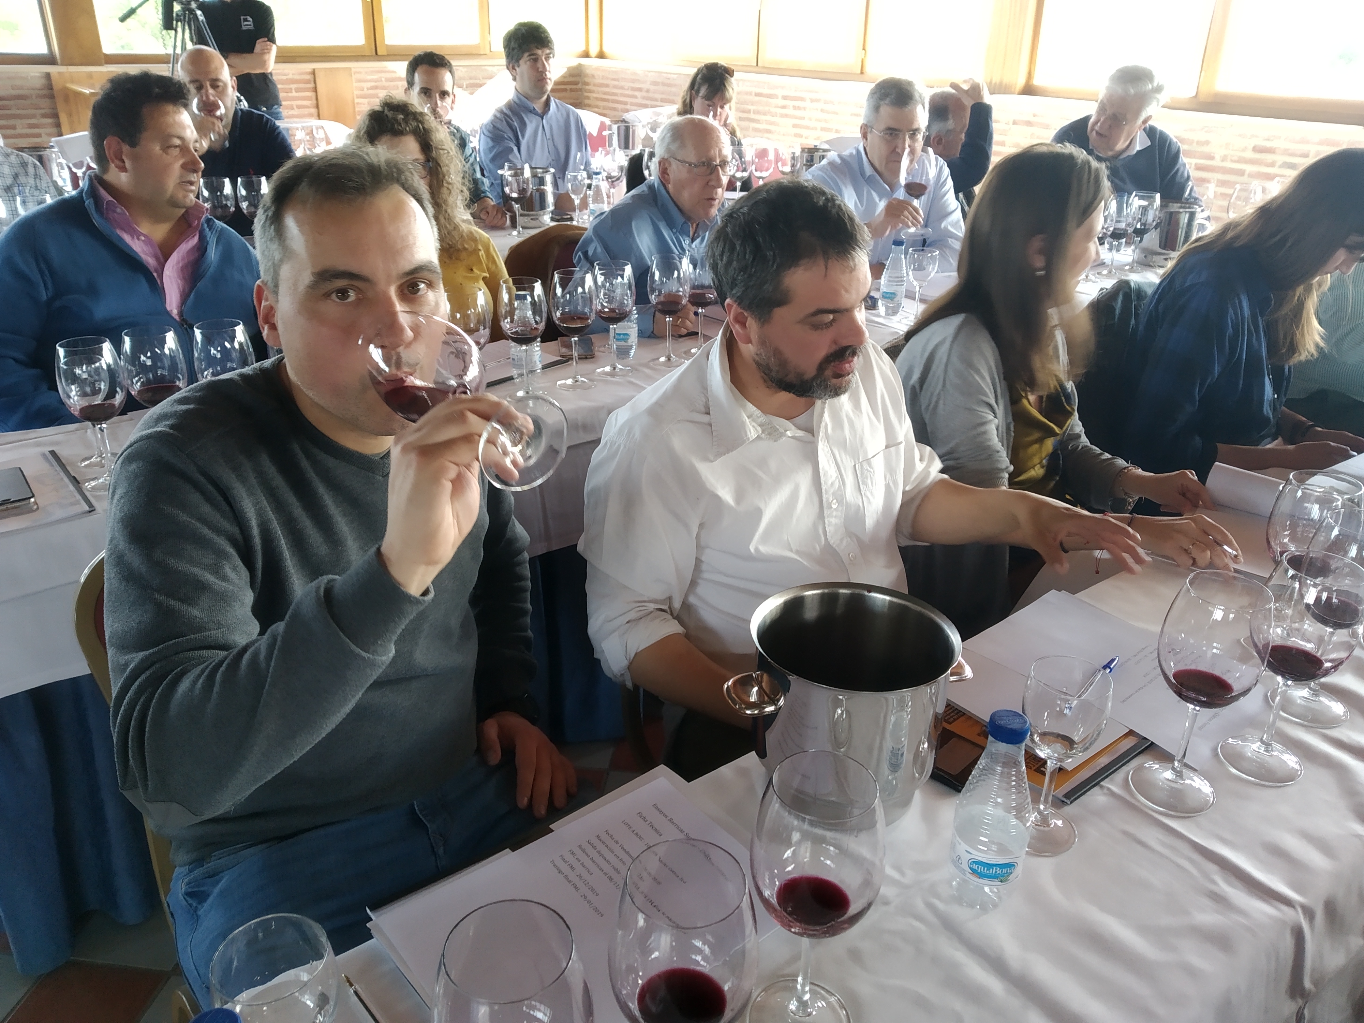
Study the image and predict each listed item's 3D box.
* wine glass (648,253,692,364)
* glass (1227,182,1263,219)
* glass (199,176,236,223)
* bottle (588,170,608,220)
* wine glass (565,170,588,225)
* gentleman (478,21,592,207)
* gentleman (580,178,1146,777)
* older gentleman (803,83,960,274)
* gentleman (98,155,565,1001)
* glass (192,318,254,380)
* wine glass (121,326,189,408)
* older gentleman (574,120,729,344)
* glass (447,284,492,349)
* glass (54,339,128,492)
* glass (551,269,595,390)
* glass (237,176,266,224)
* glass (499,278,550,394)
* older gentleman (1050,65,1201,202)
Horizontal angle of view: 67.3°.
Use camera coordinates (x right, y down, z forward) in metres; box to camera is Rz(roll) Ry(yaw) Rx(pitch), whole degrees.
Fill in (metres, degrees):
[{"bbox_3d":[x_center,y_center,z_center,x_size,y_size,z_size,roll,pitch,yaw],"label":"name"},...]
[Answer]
[{"bbox_3d":[-0.027,-0.426,2.170,0.088,0.224,0.088,1,26,0],"label":"wine glass"},{"bbox_3d":[1.807,-0.935,3.315,0.088,0.224,0.088,1,26,0],"label":"glass"},{"bbox_3d":[-1.359,-0.863,3.022,0.091,0.228,0.091,1,26,0],"label":"glass"},{"bbox_3d":[-0.295,-1.101,3.612,0.061,0.181,0.061,1,26,0],"label":"bottle"},{"bbox_3d":[-0.362,-1.078,3.536,0.076,0.168,0.076,-1,26,-5],"label":"wine glass"},{"bbox_3d":[-0.455,-0.987,3.701,0.510,1.380,0.740,-14,29,-29],"label":"gentleman"},{"bbox_3d":[0.264,0.252,1.285,0.660,1.260,0.800,-17,31,-33],"label":"gentleman"},{"bbox_3d":[0.540,-0.637,3.151,0.520,1.300,0.700,-12,29,-25],"label":"older gentleman"},{"bbox_3d":[-0.283,0.346,1.042,0.520,1.320,0.660,-14,30,-29],"label":"gentleman"},{"bbox_3d":[-0.715,-0.186,1.623,0.092,0.224,0.092,-10,28,-22],"label":"glass"},{"bbox_3d":[-0.814,-0.171,1.605,0.088,0.224,0.088,1,26,0],"label":"wine glass"},{"bbox_3d":[-0.085,-0.431,2.744,0.540,1.220,0.740,-20,33,-37],"label":"older gentleman"},{"bbox_3d":[-0.399,-0.300,1.914,0.091,0.228,0.091,1,26,0],"label":"glass"},{"bbox_3d":[-0.869,-0.143,1.527,0.092,0.224,0.092,-13,29,-28],"label":"glass"},{"bbox_3d":[-0.212,-0.358,2.024,0.088,0.224,0.088,1,26,0],"label":"glass"},{"bbox_3d":[-1.265,-0.877,3.055,0.091,0.228,0.091,1,26,0],"label":"glass"},{"bbox_3d":[-0.297,-0.321,1.930,0.092,0.224,0.092,-3,26,-8],"label":"glass"},{"bbox_3d":[1.441,-0.824,3.538,0.600,1.300,0.820,5,26,8],"label":"older gentleman"}]

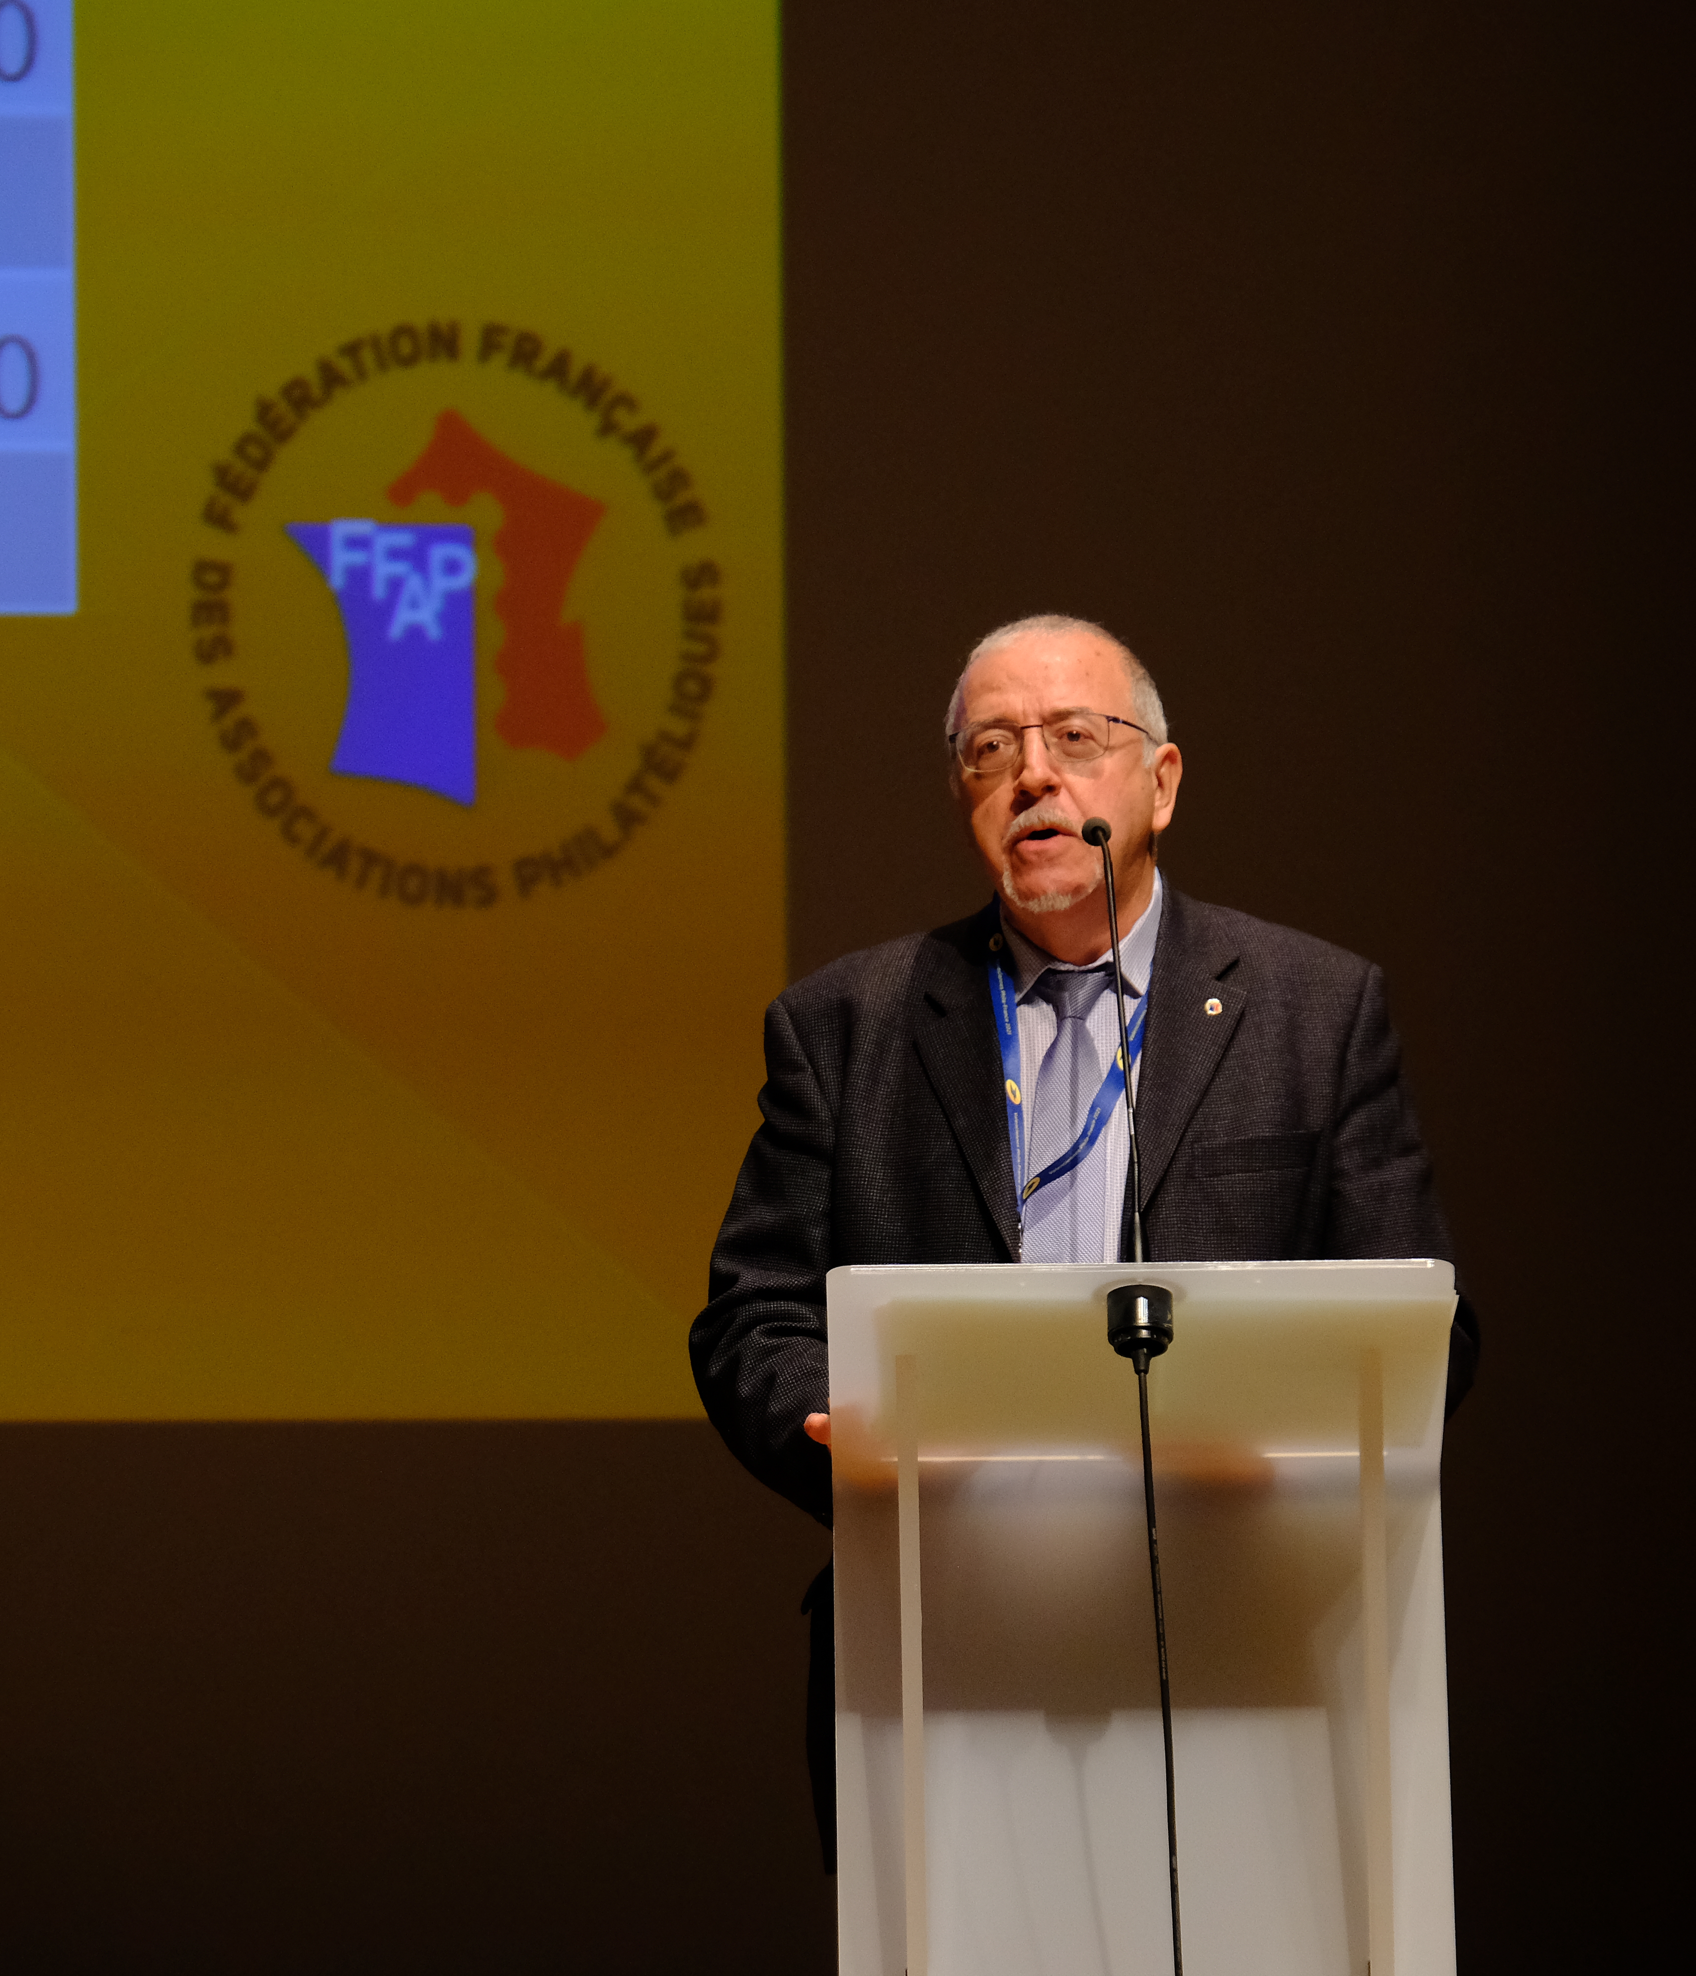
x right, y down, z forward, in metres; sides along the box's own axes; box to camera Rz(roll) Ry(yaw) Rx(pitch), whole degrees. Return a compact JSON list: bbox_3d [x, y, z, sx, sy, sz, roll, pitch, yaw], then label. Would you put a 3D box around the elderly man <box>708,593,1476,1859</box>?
[{"bbox_3d":[0.190,0.570,10.480,0.610,1.720,0.460,-1,-2,7],"label":"elderly man"}]

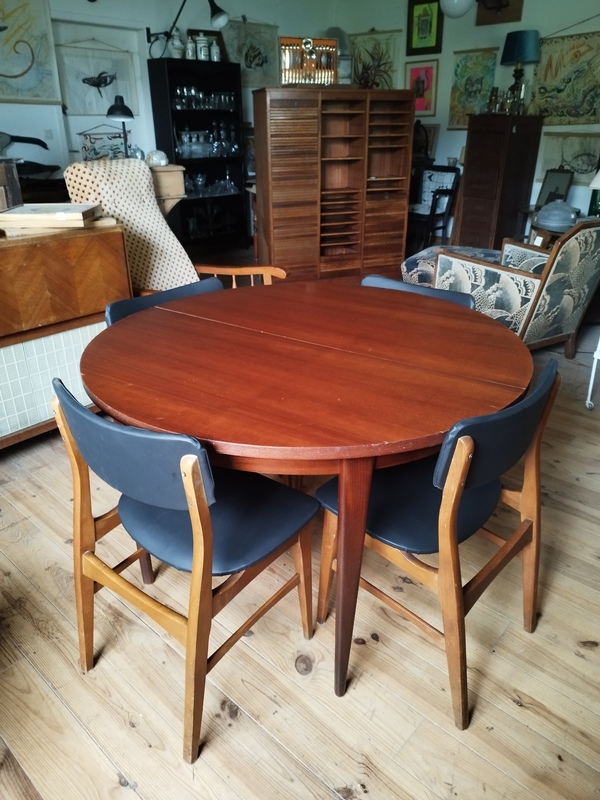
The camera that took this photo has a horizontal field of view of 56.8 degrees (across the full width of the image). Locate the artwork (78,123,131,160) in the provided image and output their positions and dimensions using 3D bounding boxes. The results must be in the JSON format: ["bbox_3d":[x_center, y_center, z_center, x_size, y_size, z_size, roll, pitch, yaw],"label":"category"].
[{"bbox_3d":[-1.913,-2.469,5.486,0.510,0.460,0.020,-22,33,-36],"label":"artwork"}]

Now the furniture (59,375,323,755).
[{"bbox_3d":[-0.268,0.326,1.311,0.450,0.745,0.455,17,30,33],"label":"furniture"}]

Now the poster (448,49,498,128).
[{"bbox_3d":[1.717,-3.103,5.575,0.020,0.710,0.510,-22,34,-37],"label":"poster"}]

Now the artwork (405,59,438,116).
[{"bbox_3d":[1.493,-3.848,6.857,0.455,0.600,0.030,20,32,37],"label":"artwork"}]

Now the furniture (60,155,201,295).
[{"bbox_3d":[-0.586,-0.624,2.877,0.820,1.090,0.640,8,27,16],"label":"furniture"}]

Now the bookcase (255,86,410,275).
[{"bbox_3d":[0.281,-1.747,4.747,1.243,1.558,0.387,-10,27,-18],"label":"bookcase"}]

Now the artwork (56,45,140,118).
[{"bbox_3d":[-1.921,-3.025,5.277,0.020,0.555,0.750,20,32,37],"label":"artwork"}]

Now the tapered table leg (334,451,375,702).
[{"bbox_3d":[0.109,0.394,1.221,0.064,0.690,0.055,-5,26,-9],"label":"tapered table leg"}]

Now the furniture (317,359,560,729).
[{"bbox_3d":[0.341,0.278,1.377,0.490,0.785,0.480,22,34,38],"label":"furniture"}]

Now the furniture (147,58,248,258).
[{"bbox_3d":[-1.028,-2.515,5.891,0.810,1.830,0.370,-21,33,-35],"label":"furniture"}]

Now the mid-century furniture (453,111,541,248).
[{"bbox_3d":[1.852,-1.942,5.250,0.520,1.320,0.430,-22,33,-36],"label":"mid-century furniture"}]

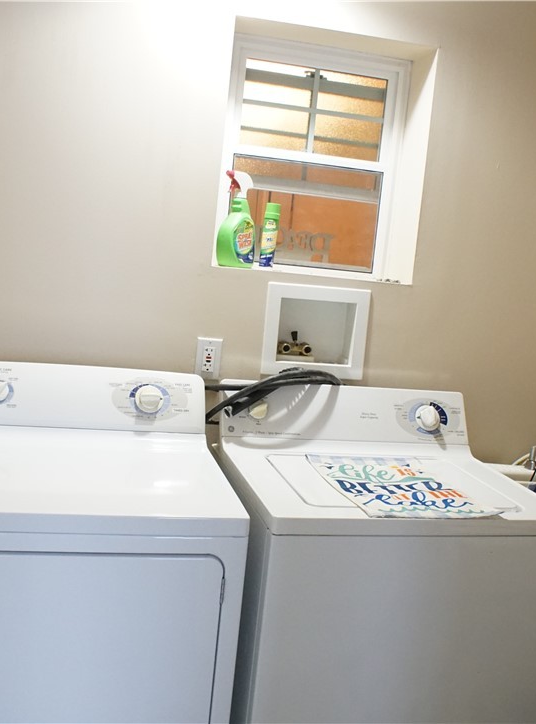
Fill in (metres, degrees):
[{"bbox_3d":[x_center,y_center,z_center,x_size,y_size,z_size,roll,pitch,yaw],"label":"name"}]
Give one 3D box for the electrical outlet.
[{"bbox_3d":[-0.162,-0.007,2.259,0.071,0.115,0.012,3,8,-14],"label":"electrical outlet"}]

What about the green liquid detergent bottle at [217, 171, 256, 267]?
[{"bbox_3d":[-0.085,-0.403,2.308,0.065,0.269,0.110,11,10,37],"label":"green liquid detergent bottle"}]

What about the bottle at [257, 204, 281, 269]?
[{"bbox_3d":[0.004,-0.369,2.376,0.044,0.187,0.044,3,8,-20],"label":"bottle"}]

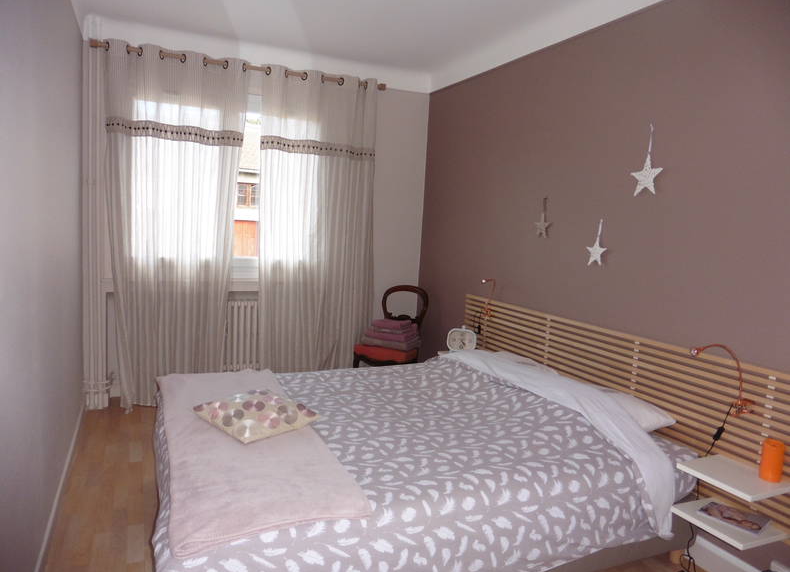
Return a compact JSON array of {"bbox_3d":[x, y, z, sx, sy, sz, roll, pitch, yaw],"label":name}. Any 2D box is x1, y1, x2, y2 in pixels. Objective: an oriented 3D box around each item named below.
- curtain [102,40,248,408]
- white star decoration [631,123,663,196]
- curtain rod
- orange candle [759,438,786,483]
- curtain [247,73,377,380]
[{"bbox_3d":[-1.504,-0.364,3.791,0.900,2.420,0.160,0,7,-23],"label":"curtain"},{"bbox_3d":[1.195,-0.597,2.600,0.030,0.335,0.180,0,7,-25],"label":"white star decoration"},{"bbox_3d":[-0.996,-1.548,3.888,2.050,0.055,0.070,0,7,-23],"label":"curtain rod"},{"bbox_3d":[1.397,0.645,2.026,0.068,0.138,0.068,0,7,-25],"label":"orange candle"},{"bbox_3d":[-0.603,-0.370,4.184,0.920,2.430,0.160,0,7,-23],"label":"curtain"}]

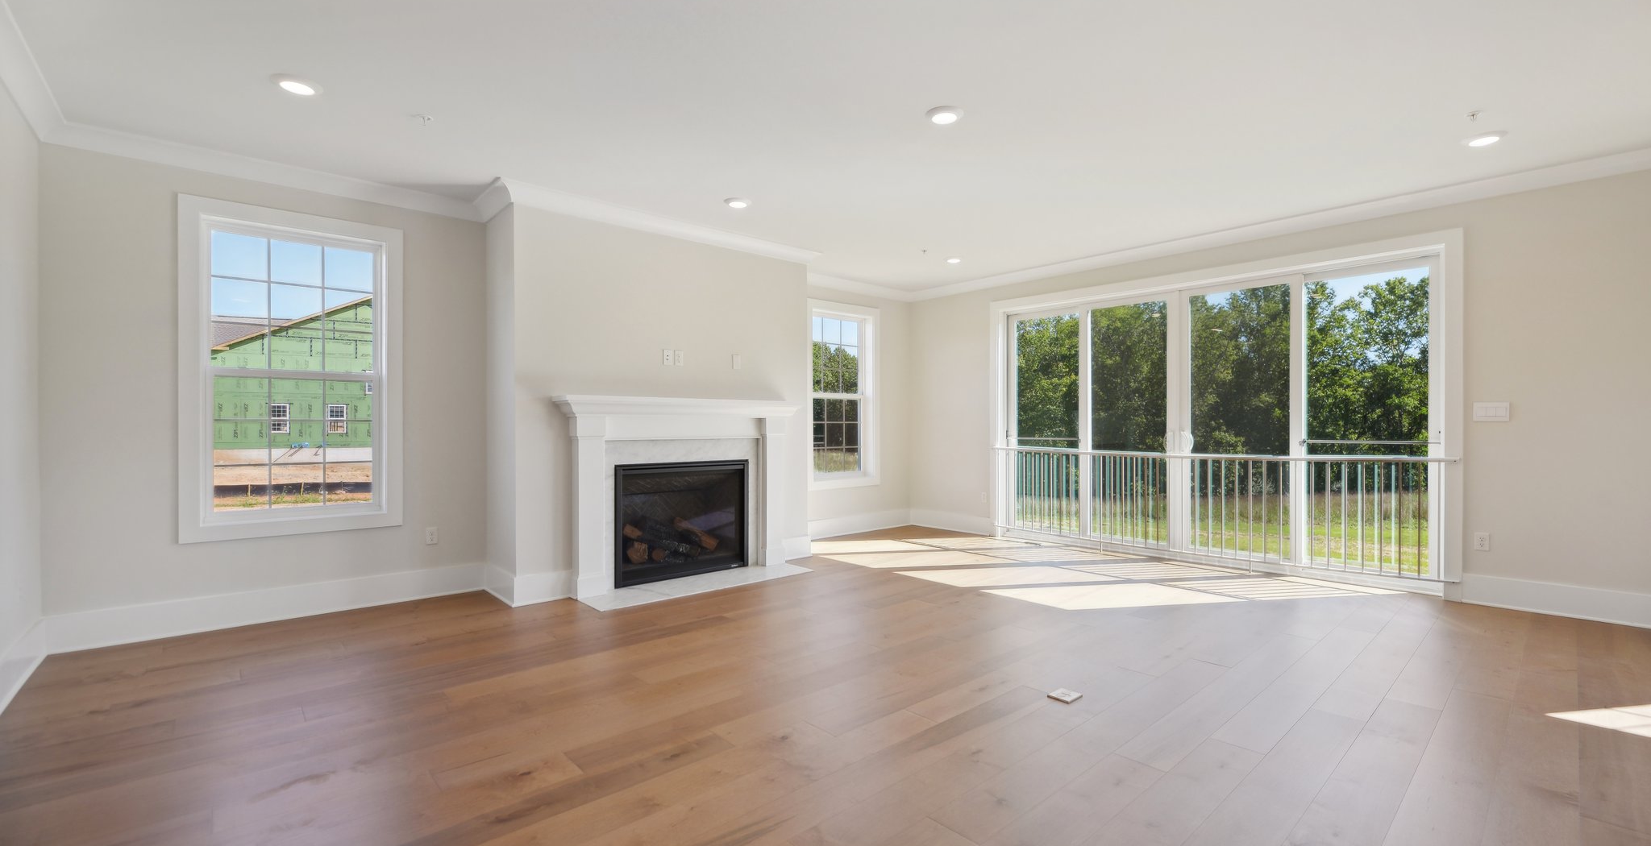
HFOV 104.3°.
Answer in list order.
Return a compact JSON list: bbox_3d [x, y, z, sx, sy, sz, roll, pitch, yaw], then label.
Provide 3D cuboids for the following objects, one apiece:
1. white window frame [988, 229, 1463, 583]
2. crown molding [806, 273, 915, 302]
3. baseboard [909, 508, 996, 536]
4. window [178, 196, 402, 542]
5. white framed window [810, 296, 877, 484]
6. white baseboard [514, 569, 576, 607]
[{"bbox_3d":[3.034,0.013,5.540,0.140,2.303,3.353,0,0,-42],"label":"white window frame"},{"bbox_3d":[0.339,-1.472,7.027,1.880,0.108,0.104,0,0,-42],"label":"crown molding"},{"bbox_3d":[1.417,1.101,7.279,0.020,0.189,1.145,0,0,-42],"label":"baseboard"},{"bbox_3d":[-3.221,-0.299,3.941,1.052,1.959,0.120,0,0,-42],"label":"window"},{"bbox_3d":[0.196,-0.290,7.004,1.050,1.943,0.120,0,0,-42],"label":"white framed window"},{"bbox_3d":[-1.876,1.096,4.266,0.366,0.189,0.020,0,0,-42],"label":"white baseboard"}]

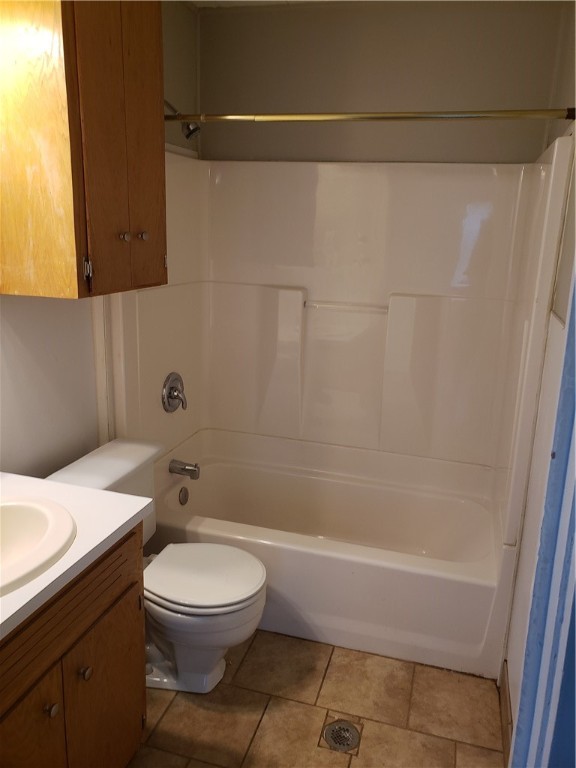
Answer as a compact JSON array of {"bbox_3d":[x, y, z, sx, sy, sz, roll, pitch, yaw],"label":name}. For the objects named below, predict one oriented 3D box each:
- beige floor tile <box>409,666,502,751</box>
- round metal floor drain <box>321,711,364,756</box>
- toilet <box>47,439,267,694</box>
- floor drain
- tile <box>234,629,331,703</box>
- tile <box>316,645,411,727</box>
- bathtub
[{"bbox_3d":[0.572,1.100,1.969,0.296,0.010,0.309,6,15,15],"label":"beige floor tile"},{"bbox_3d":[0.170,1.099,1.806,0.116,0.012,0.118,6,14,15],"label":"round metal floor drain"},{"bbox_3d":[-0.433,0.665,2.027,0.720,0.740,0.475,6,15,15],"label":"toilet"},{"bbox_3d":[0.173,1.115,1.832,0.117,0.010,0.117,2,14,0],"label":"floor drain"},{"bbox_3d":[-0.014,1.040,2.131,0.306,0.010,0.304,6,15,15],"label":"tile"},{"bbox_3d":[0.282,1.070,2.049,0.306,0.010,0.307,6,15,15],"label":"tile"},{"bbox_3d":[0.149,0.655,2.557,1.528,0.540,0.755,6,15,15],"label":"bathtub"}]

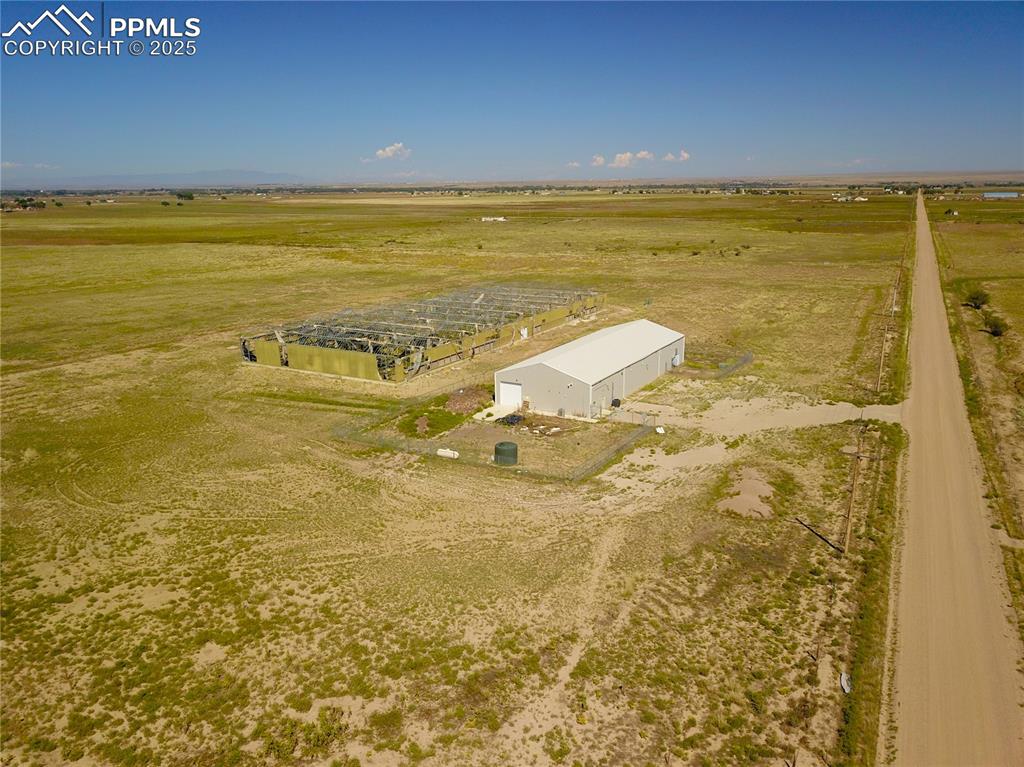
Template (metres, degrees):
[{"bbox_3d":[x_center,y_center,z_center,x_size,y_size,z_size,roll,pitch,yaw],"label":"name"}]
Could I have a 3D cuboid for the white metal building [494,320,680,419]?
[{"bbox_3d":[14.369,-3.807,125.633,15.285,7.166,40.541,8,16,29],"label":"white metal building"}]

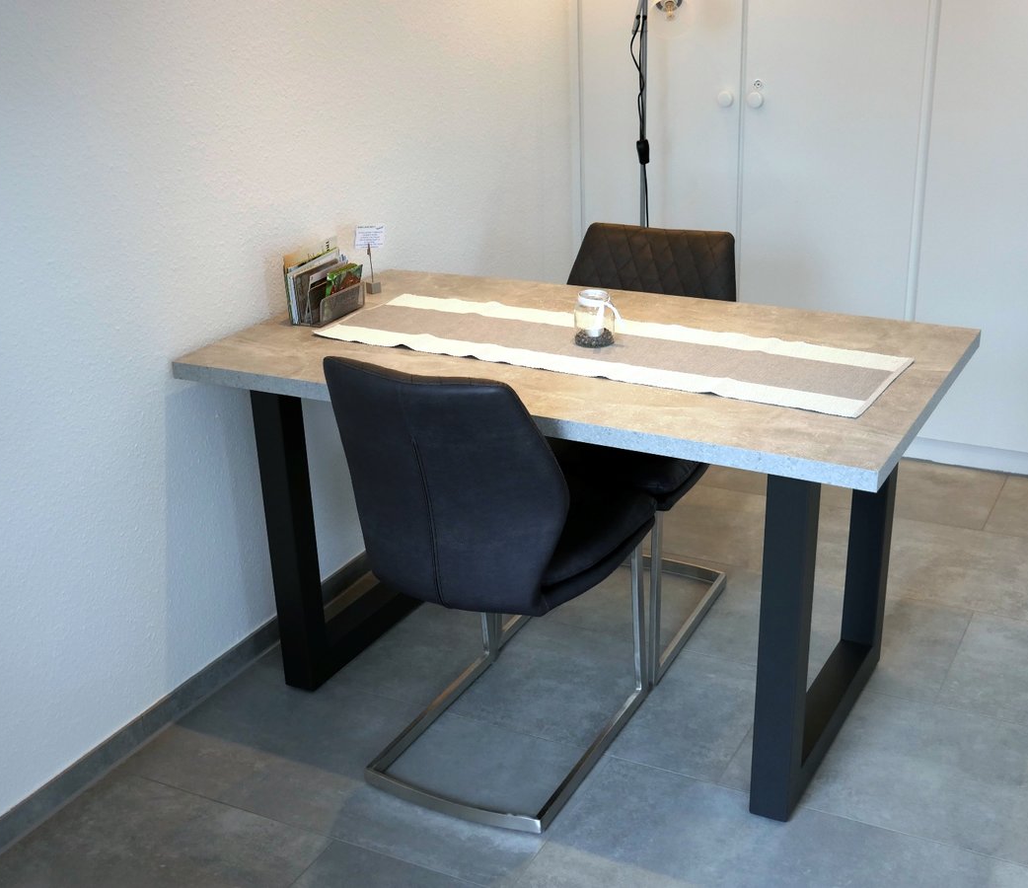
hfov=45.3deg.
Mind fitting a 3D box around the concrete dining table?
[{"bbox_3d":[0.140,0.151,2.611,1.405,0.758,0.810,10,24,28],"label":"concrete dining table"}]

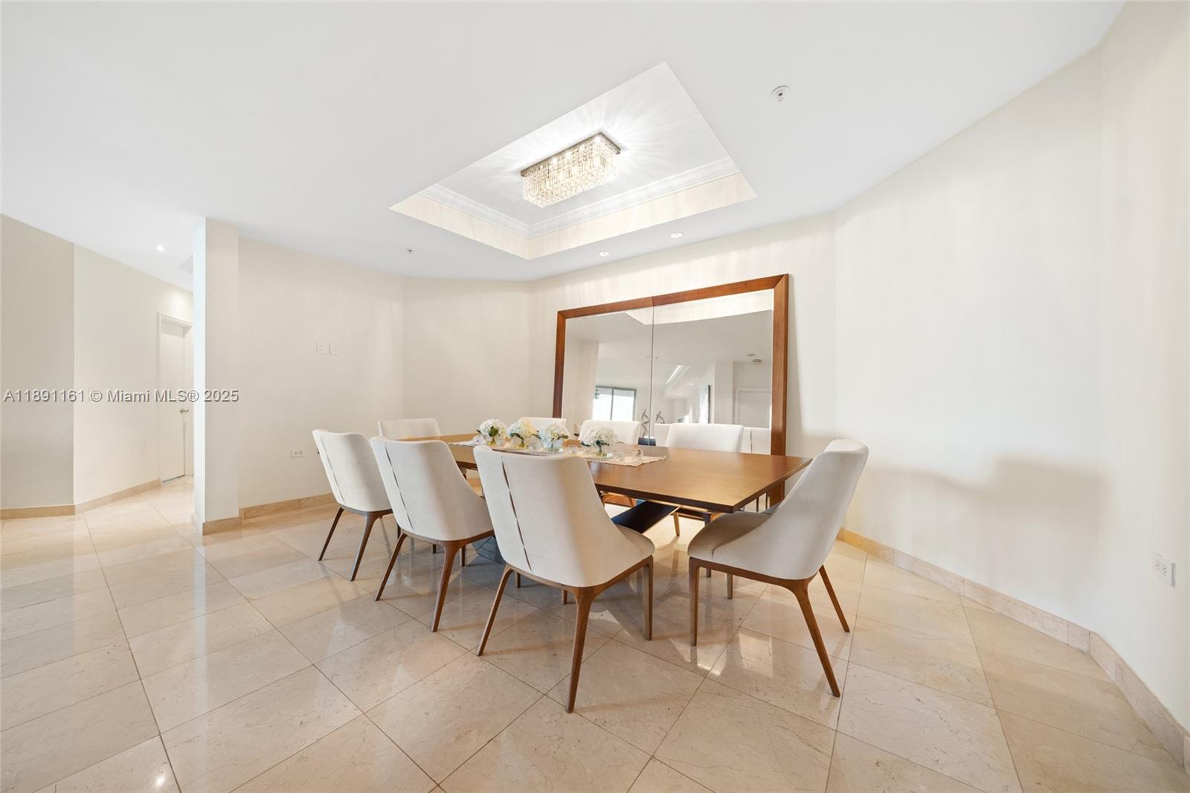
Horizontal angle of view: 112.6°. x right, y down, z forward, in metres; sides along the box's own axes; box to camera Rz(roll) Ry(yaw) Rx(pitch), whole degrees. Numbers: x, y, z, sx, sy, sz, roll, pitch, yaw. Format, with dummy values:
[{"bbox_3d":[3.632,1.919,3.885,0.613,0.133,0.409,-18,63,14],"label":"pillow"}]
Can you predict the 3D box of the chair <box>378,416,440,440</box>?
[{"bbox_3d":[-1.683,0.720,3.920,0.620,0.890,0.570,-1,-1,39],"label":"chair"}]

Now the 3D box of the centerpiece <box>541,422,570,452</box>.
[{"bbox_3d":[-0.280,0.281,2.807,0.215,0.205,0.205,0,-1,0],"label":"centerpiece"}]

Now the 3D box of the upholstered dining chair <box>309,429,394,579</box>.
[{"bbox_3d":[-1.515,0.665,2.733,0.578,0.886,0.653,0,-1,36],"label":"upholstered dining chair"}]

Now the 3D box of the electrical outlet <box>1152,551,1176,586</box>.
[{"bbox_3d":[1.800,0.545,1.256,0.010,0.073,0.115,-1,-1,36],"label":"electrical outlet"}]

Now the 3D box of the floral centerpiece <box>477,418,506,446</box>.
[{"bbox_3d":[-0.831,0.286,3.192,0.220,0.212,0.210,0,-1,0],"label":"floral centerpiece"}]

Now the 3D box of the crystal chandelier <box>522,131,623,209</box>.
[{"bbox_3d":[-0.199,-1.660,3.005,0.772,0.205,0.243,0,-1,37],"label":"crystal chandelier"}]

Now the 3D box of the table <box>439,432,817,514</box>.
[{"bbox_3d":[-0.442,0.760,2.830,3.330,0.756,1.360,-1,-1,39],"label":"table"}]

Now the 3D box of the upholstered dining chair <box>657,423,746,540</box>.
[{"bbox_3d":[0.695,0.665,2.825,0.578,0.886,0.653,0,-1,38],"label":"upholstered dining chair"}]

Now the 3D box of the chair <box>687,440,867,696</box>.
[{"bbox_3d":[0.833,0.655,1.797,0.653,0.886,0.578,0,-1,36],"label":"chair"}]

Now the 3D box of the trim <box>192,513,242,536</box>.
[{"bbox_3d":[-3.383,1.113,3.538,0.500,0.105,0.270,-1,-1,36],"label":"trim"}]

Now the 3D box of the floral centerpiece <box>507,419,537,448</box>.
[{"bbox_3d":[-0.515,0.263,2.827,0.194,0.205,0.189,0,-1,0],"label":"floral centerpiece"}]

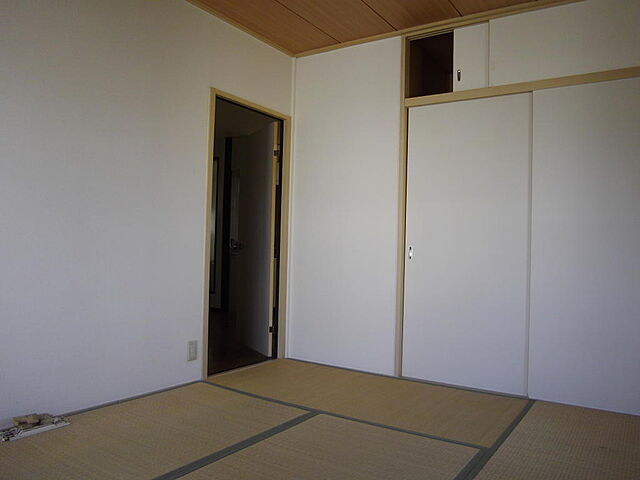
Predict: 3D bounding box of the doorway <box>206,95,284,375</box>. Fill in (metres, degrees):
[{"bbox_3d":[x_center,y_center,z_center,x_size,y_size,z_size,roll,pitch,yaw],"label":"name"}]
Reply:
[{"bbox_3d":[-0.517,-0.018,3.527,0.130,1.848,0.759,1,-1,34],"label":"doorway"}]

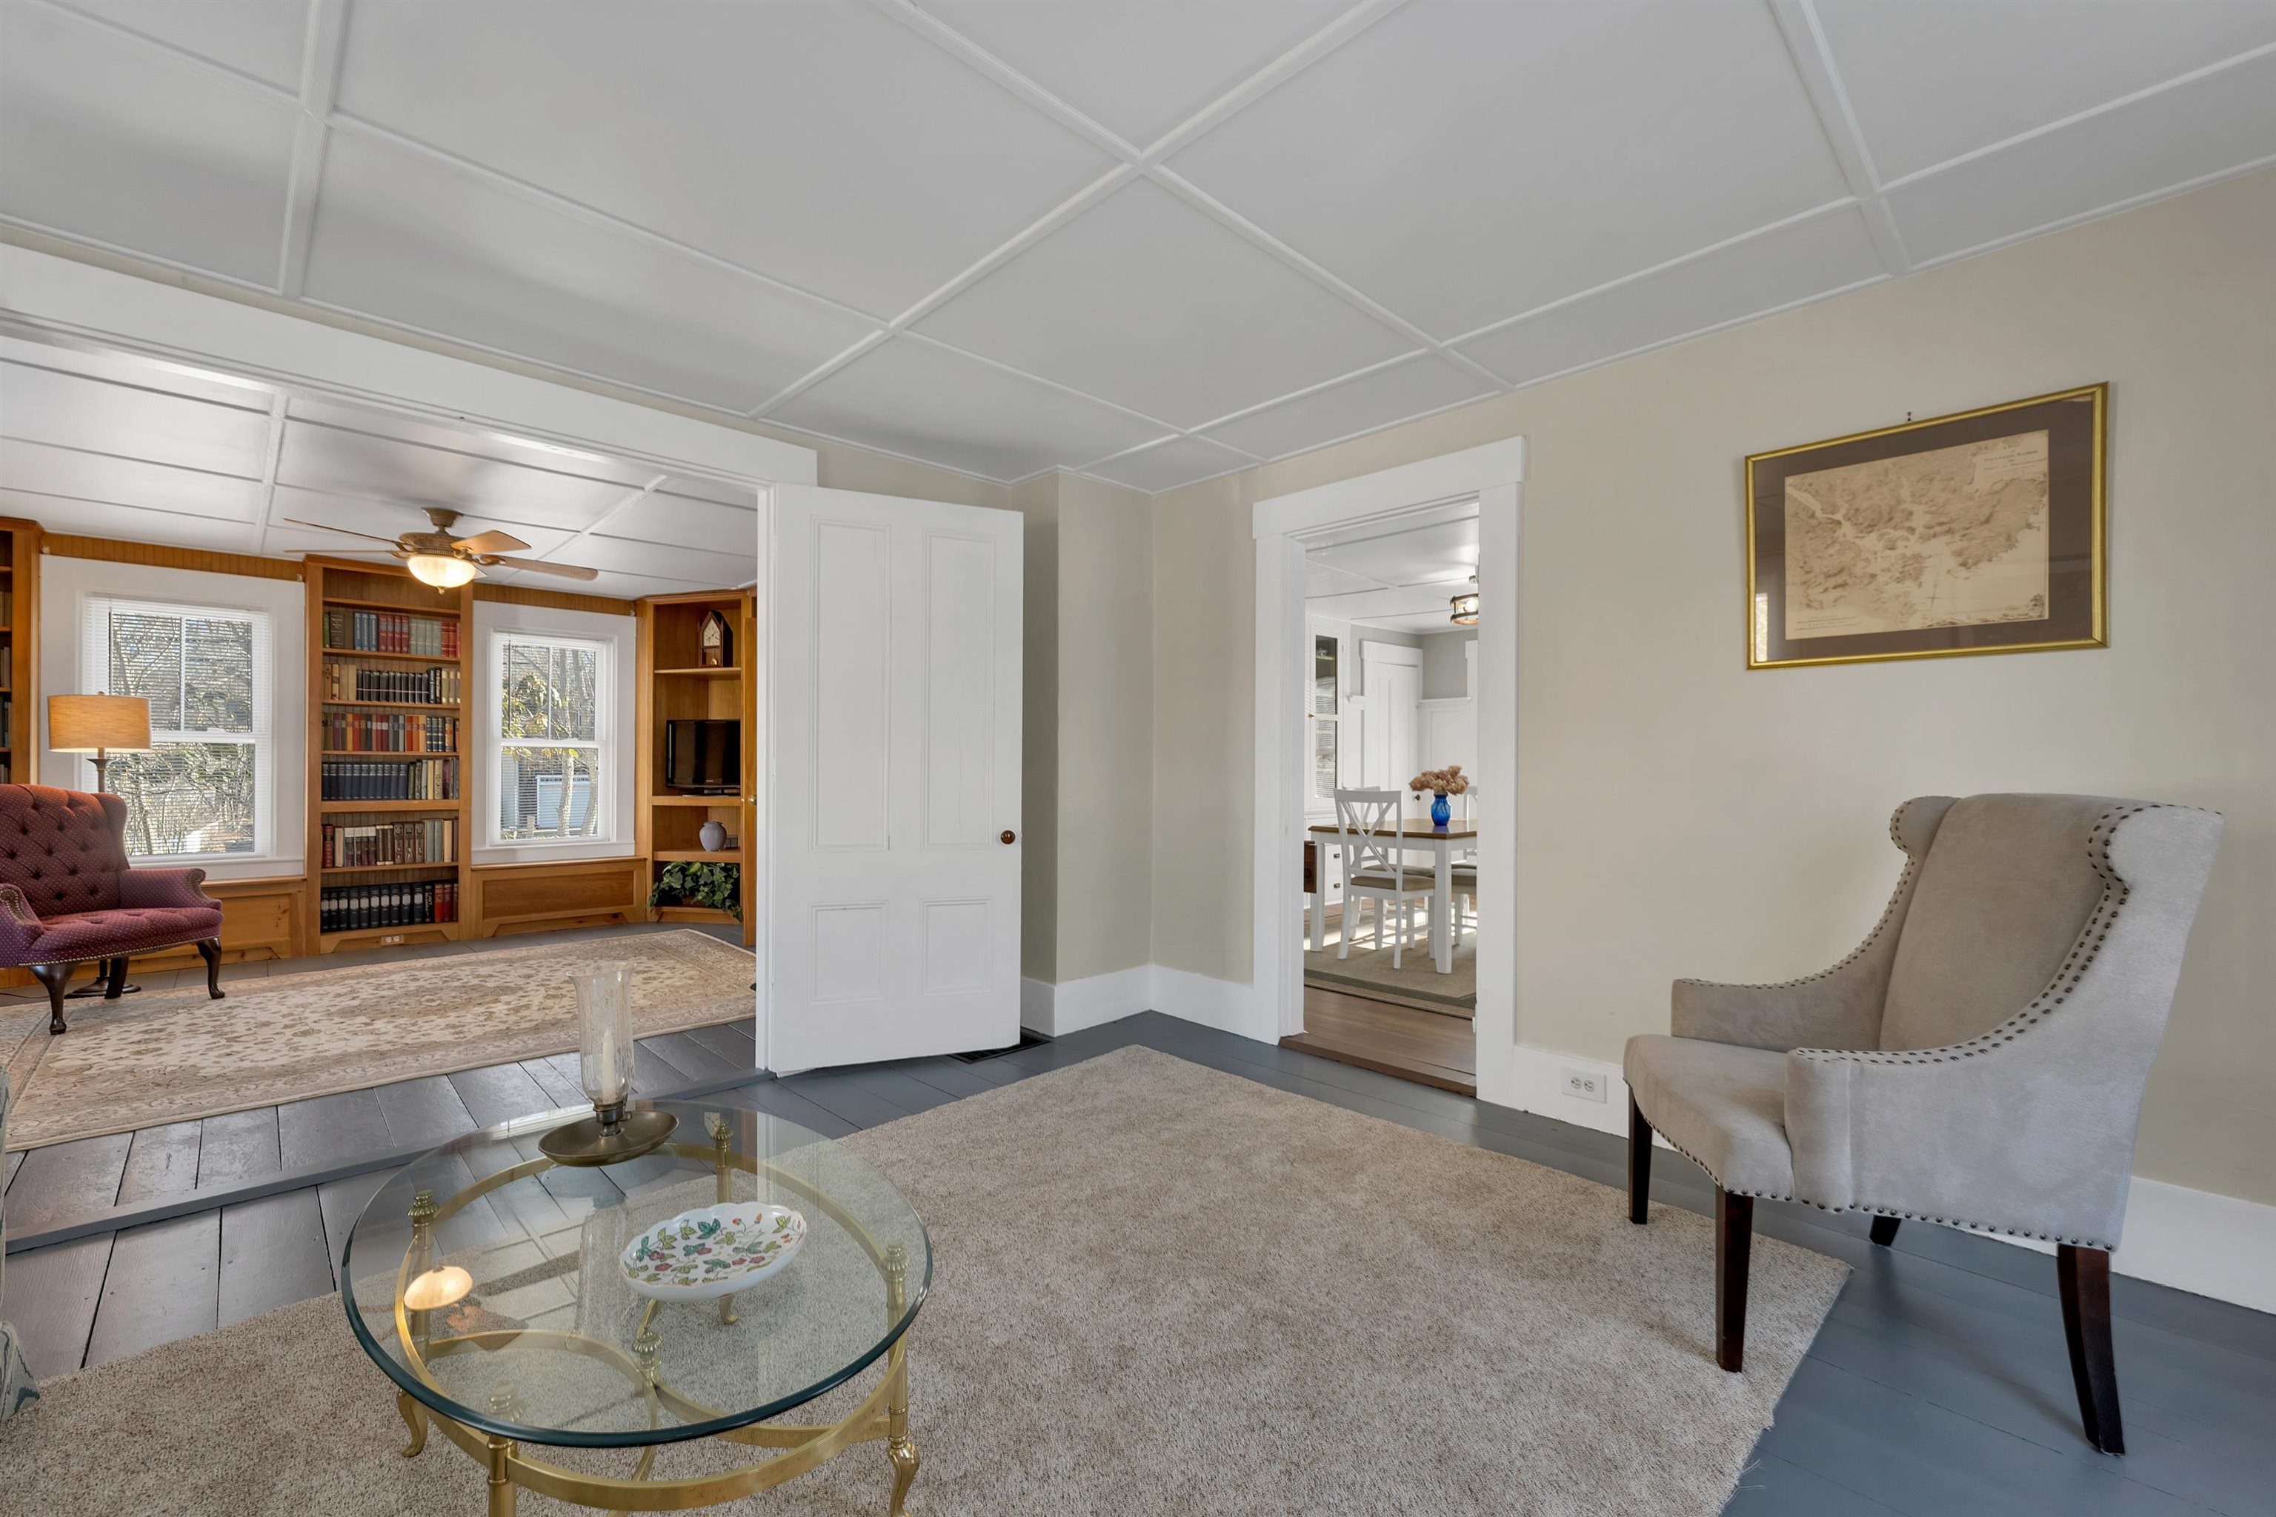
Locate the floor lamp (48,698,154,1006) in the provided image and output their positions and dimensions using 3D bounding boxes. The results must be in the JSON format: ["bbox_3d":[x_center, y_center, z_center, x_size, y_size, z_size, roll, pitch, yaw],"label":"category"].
[{"bbox_3d":[-5.106,0.412,4.366,0.340,1.473,0.340,0,-1,45],"label":"floor lamp"}]

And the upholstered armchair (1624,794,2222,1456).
[{"bbox_3d":[1.509,0.615,1.853,0.735,1.080,0.690,0,0,14],"label":"upholstered armchair"}]

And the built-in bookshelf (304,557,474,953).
[{"bbox_3d":[-4.648,-0.012,5.512,0.280,2.335,0.785,0,-1,45],"label":"built-in bookshelf"}]

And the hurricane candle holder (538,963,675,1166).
[{"bbox_3d":[-0.971,0.554,1.631,0.220,0.332,0.220,0,-1,45],"label":"hurricane candle holder"}]

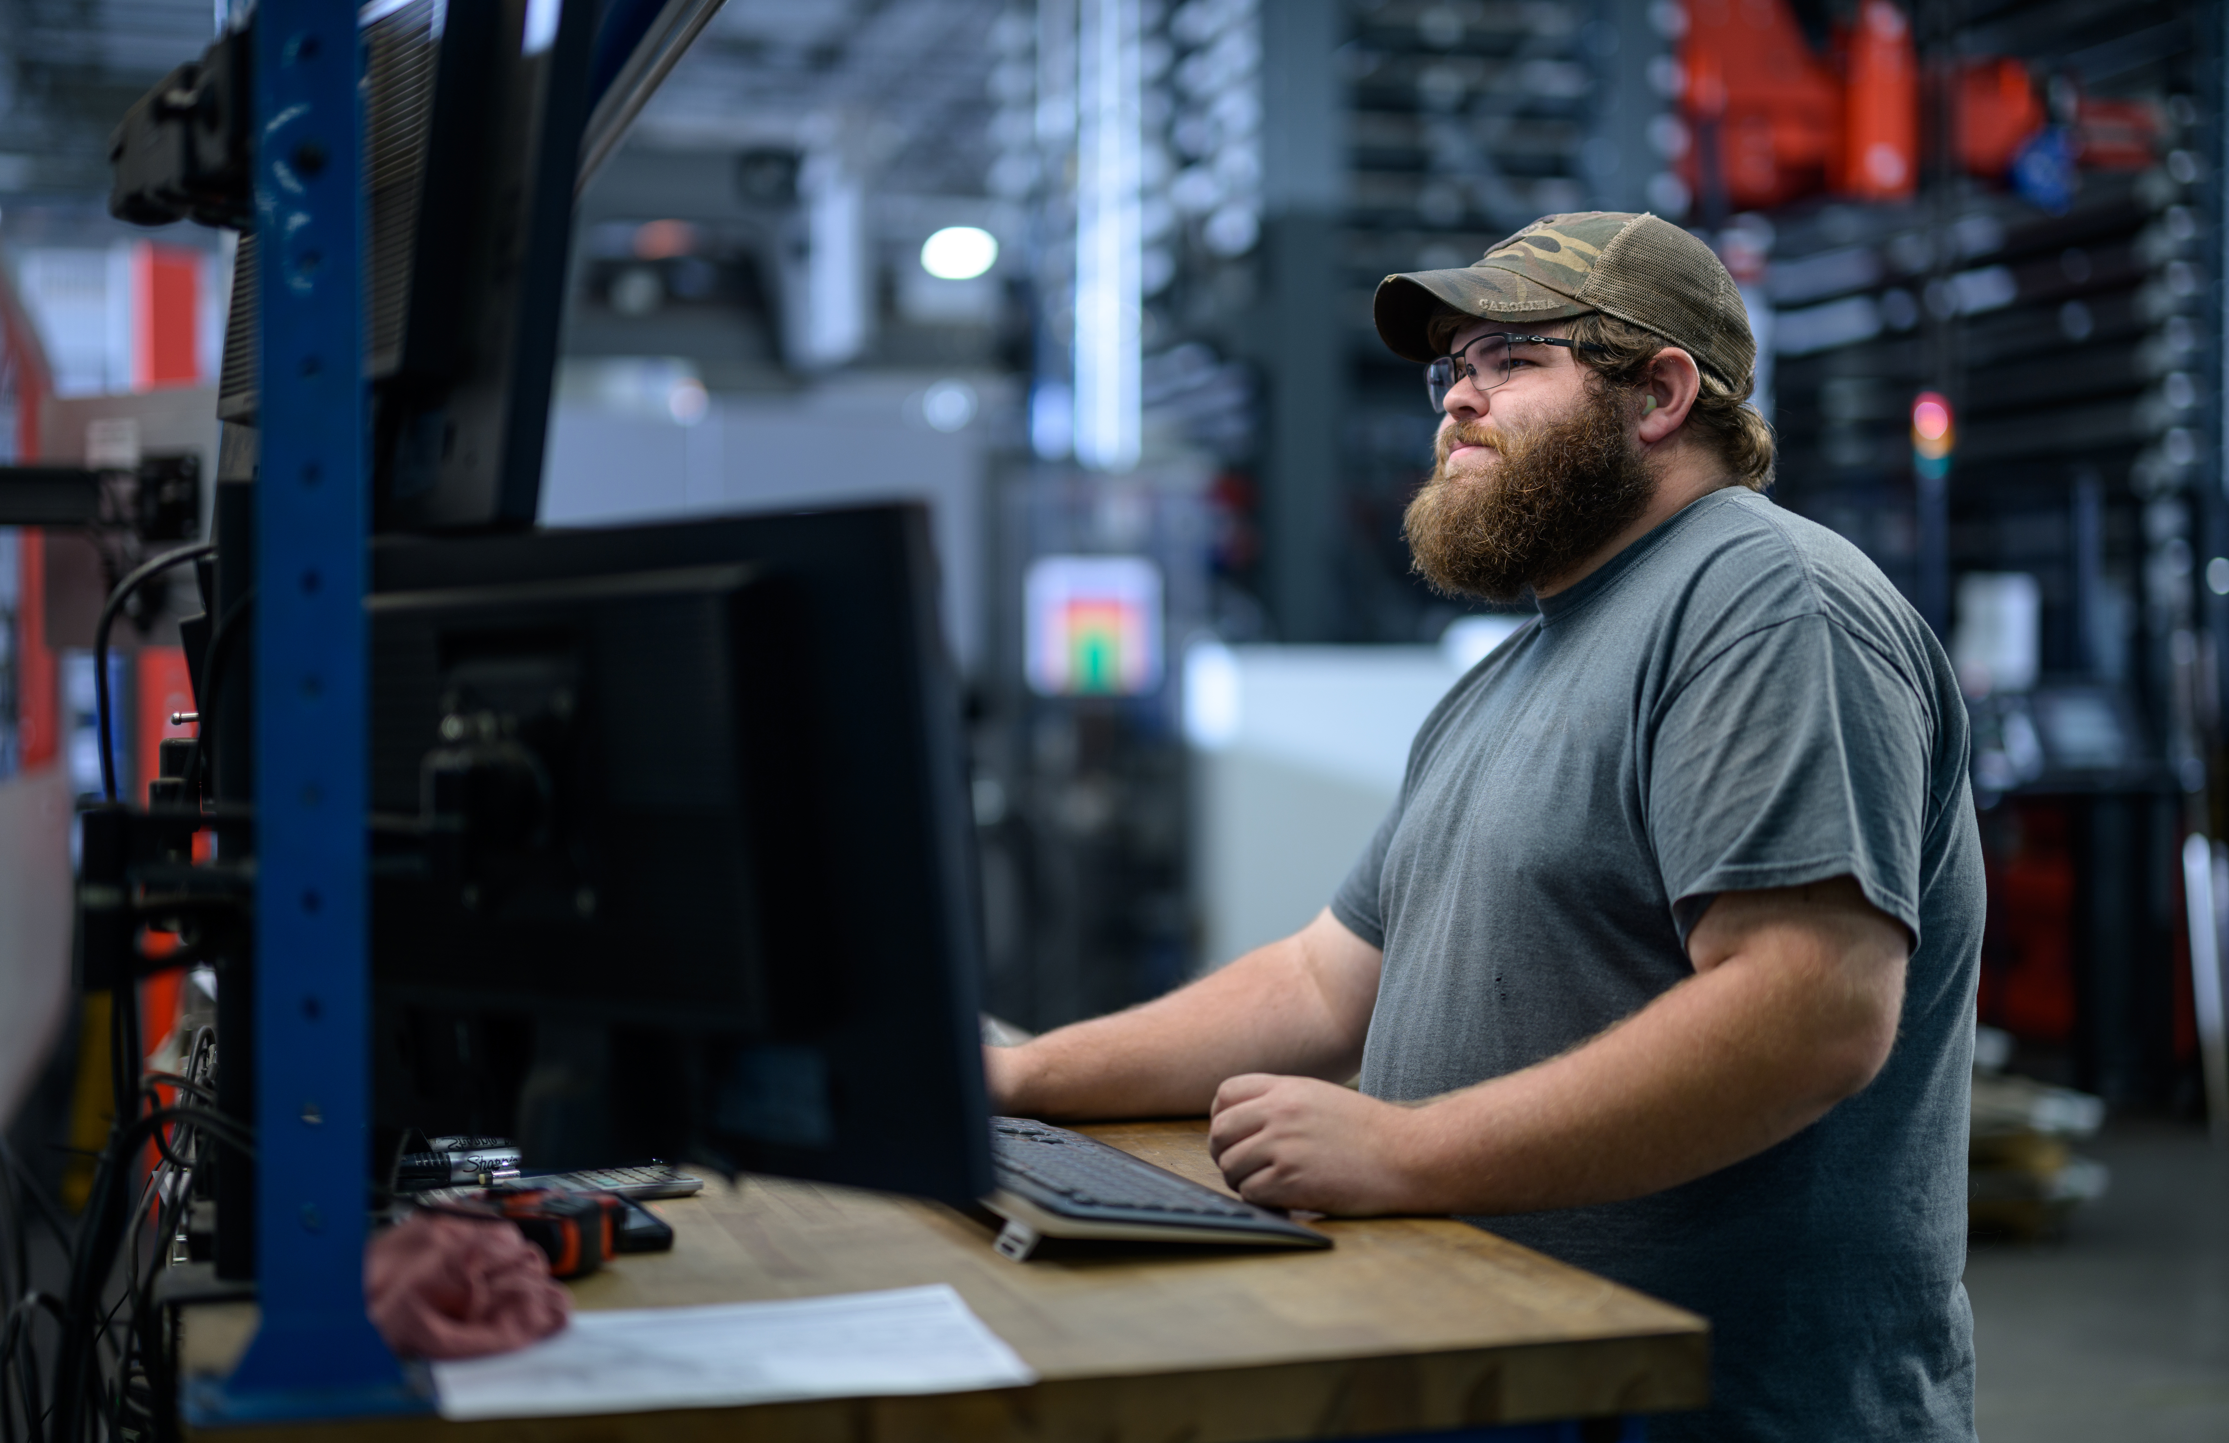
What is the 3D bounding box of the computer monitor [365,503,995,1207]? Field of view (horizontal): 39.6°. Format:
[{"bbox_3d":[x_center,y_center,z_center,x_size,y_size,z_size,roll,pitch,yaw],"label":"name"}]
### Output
[{"bbox_3d":[-0.287,0.068,1.580,0.545,0.325,0.056,0,7,43],"label":"computer monitor"}]

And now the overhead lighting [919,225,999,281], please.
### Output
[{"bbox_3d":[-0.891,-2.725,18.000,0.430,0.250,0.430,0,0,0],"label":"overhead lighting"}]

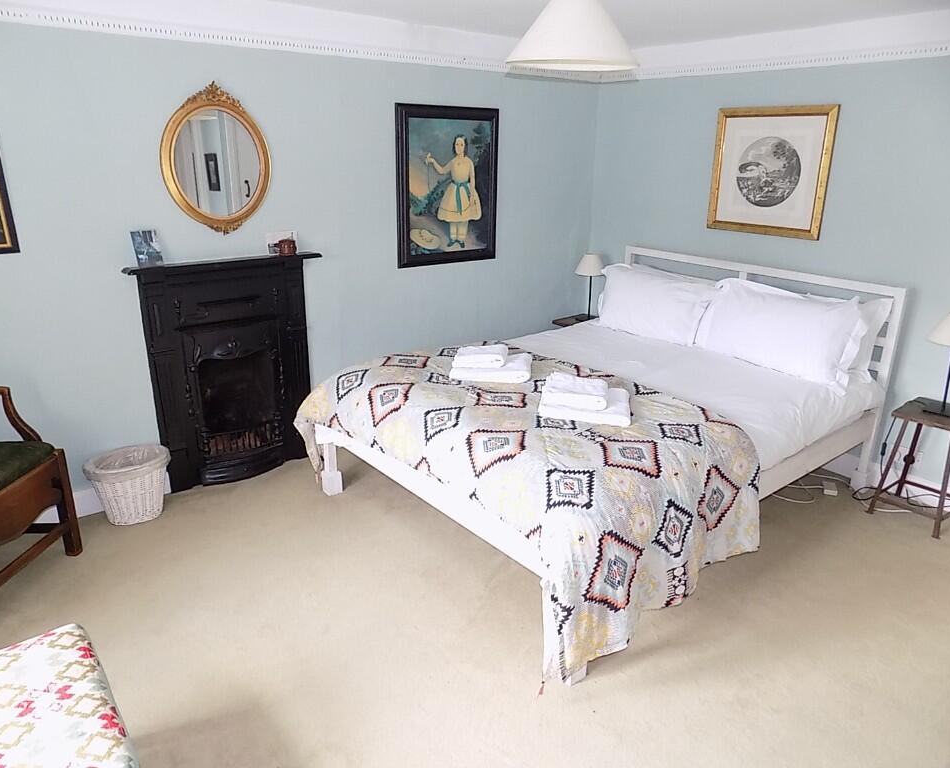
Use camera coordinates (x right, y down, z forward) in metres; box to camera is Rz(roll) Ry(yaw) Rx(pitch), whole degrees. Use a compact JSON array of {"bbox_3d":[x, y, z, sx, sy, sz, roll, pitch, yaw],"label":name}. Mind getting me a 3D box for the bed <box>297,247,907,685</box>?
[{"bbox_3d":[0.605,0.044,3.033,2.085,0.953,1.575,-14,24,-37],"label":"bed"}]

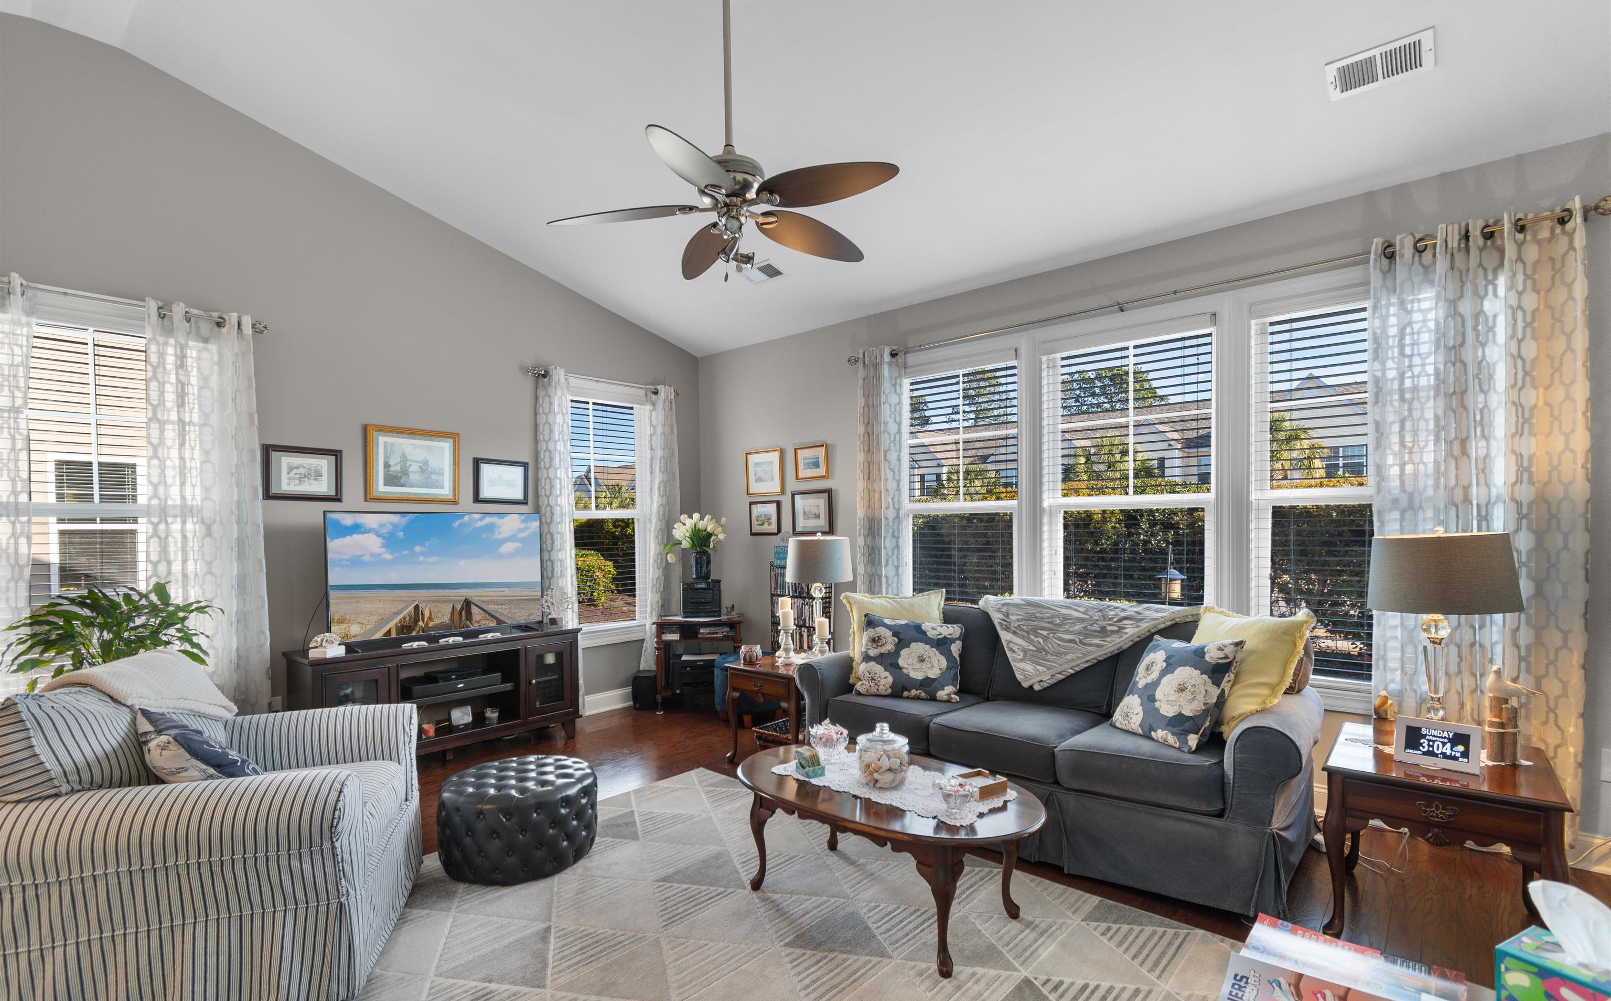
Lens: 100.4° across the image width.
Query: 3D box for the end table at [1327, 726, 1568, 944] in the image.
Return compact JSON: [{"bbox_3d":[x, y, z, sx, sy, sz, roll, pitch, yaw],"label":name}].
[{"bbox_3d":[2.106,1.133,2.237,0.540,0.555,0.690,-1,-1,40],"label":"end table"}]

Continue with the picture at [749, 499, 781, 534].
[{"bbox_3d":[-0.301,0.140,5.129,0.311,0.254,0.025,-1,-1,39],"label":"picture"}]

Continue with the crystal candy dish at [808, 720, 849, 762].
[{"bbox_3d":[0.097,0.969,2.723,0.161,0.142,0.161,-1,-2,0],"label":"crystal candy dish"}]

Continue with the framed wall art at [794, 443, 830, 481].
[{"bbox_3d":[0.051,-0.268,4.830,0.300,0.248,0.025,-1,-1,39],"label":"framed wall art"}]

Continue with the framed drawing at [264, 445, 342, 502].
[{"bbox_3d":[-2.769,-0.144,3.710,0.030,0.295,0.355,-2,-3,41],"label":"framed drawing"}]

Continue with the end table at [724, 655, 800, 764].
[{"bbox_3d":[-0.028,1.231,3.986,0.553,0.546,0.696,-2,-3,41],"label":"end table"}]

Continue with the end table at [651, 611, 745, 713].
[{"bbox_3d":[-0.773,1.214,4.995,0.651,0.655,0.396,0,-2,-4],"label":"end table"}]

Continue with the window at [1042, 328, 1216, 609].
[{"bbox_3d":[1.781,-0.026,3.761,0.894,1.802,0.100,-2,-3,41],"label":"window"}]

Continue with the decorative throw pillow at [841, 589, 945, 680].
[{"bbox_3d":[0.514,0.799,3.836,0.550,0.520,0.180,-1,-19,24],"label":"decorative throw pillow"}]

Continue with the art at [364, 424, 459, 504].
[{"bbox_3d":[-2.315,-0.201,3.978,0.025,0.436,0.502,-1,-1,41],"label":"art"}]

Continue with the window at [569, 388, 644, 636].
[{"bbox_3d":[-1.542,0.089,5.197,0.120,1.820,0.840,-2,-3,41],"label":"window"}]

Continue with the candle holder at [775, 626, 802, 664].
[{"bbox_3d":[-0.111,0.864,4.058,0.130,0.218,0.130,-2,-3,38],"label":"candle holder"}]

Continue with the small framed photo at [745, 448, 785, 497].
[{"bbox_3d":[-0.337,-0.227,5.475,0.406,0.374,0.030,-2,-3,41],"label":"small framed photo"}]

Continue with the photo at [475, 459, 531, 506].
[{"bbox_3d":[-1.978,-0.120,4.364,0.025,0.281,0.355,-1,-1,41],"label":"photo"}]

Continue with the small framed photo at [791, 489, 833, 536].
[{"bbox_3d":[0.051,0.089,5.088,0.388,0.343,0.030,-2,-3,38],"label":"small framed photo"}]

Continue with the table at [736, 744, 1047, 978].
[{"bbox_3d":[0.285,1.270,2.501,1.190,0.437,0.728,-2,-3,35],"label":"table"}]

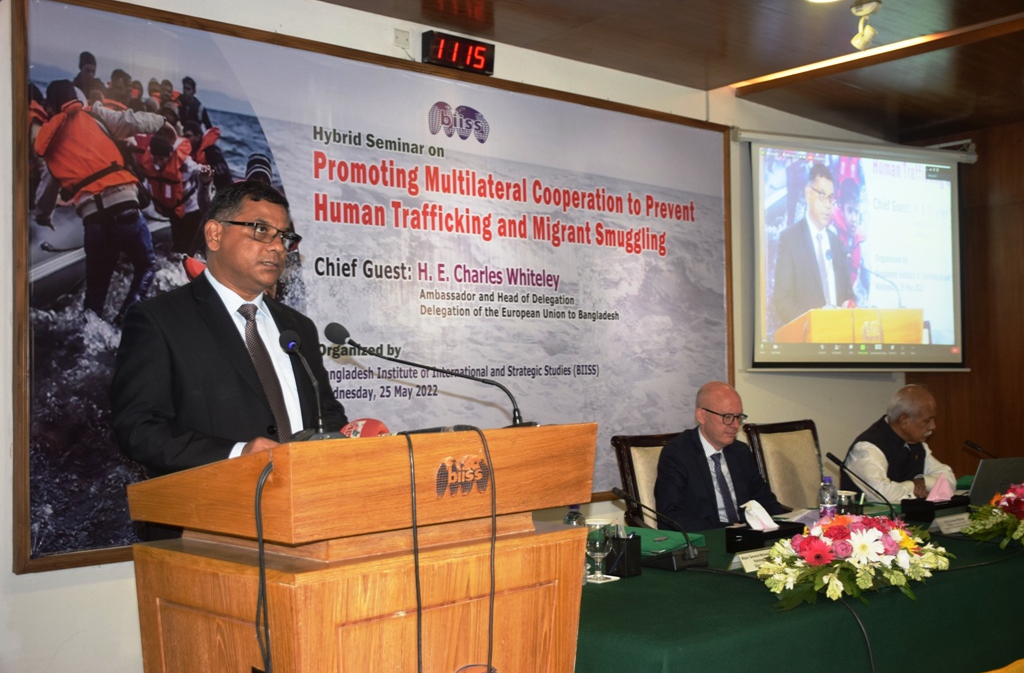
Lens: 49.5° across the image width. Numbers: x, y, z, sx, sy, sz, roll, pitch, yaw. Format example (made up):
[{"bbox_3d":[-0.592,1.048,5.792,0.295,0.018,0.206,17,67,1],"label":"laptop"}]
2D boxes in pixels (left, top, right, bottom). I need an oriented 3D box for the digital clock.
[{"bbox_3d":[-0.207,-1.101,4.352,0.311,0.121,0.065,0,-2,-41],"label":"digital clock"}]

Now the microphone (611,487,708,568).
[{"bbox_3d":[0.393,0.553,3.230,0.145,0.205,0.340,0,-2,-41],"label":"microphone"}]

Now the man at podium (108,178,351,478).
[{"bbox_3d":[-0.593,0.517,2.354,0.540,1.745,0.480,0,-2,-41],"label":"man at podium"}]

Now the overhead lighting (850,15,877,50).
[{"bbox_3d":[1.312,-1.135,4.140,0.070,0.120,0.088,0,-2,-41],"label":"overhead lighting"}]

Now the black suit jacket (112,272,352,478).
[{"bbox_3d":[-0.610,0.231,2.377,0.540,0.770,0.440,0,-2,-41],"label":"black suit jacket"}]

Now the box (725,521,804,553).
[{"bbox_3d":[0.771,0.615,3.365,0.208,0.074,0.131,0,-2,-41],"label":"box"}]

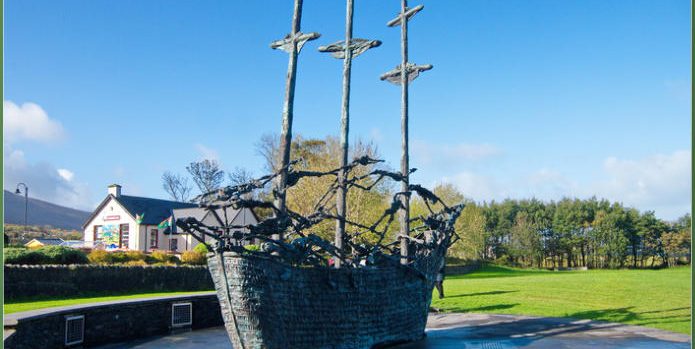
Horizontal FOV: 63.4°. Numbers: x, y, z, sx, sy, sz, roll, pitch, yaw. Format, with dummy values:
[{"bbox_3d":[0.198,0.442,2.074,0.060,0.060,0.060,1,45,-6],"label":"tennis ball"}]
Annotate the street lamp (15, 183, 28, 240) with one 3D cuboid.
[{"bbox_3d":[-32.517,3.893,55.951,1.200,6.120,0.400,1,-6,-20],"label":"street lamp"}]

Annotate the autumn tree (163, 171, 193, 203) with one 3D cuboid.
[{"bbox_3d":[-23.969,4.595,79.990,4.600,10.390,4.400,-1,-6,0],"label":"autumn tree"}]

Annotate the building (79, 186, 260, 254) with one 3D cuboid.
[{"bbox_3d":[-17.714,4.931,63.037,15.000,6.980,15.500,-3,-6,20],"label":"building"}]

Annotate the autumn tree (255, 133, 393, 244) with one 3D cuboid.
[{"bbox_3d":[-2.572,1.728,62.152,15.000,12.790,12.500,-1,-6,0],"label":"autumn tree"}]

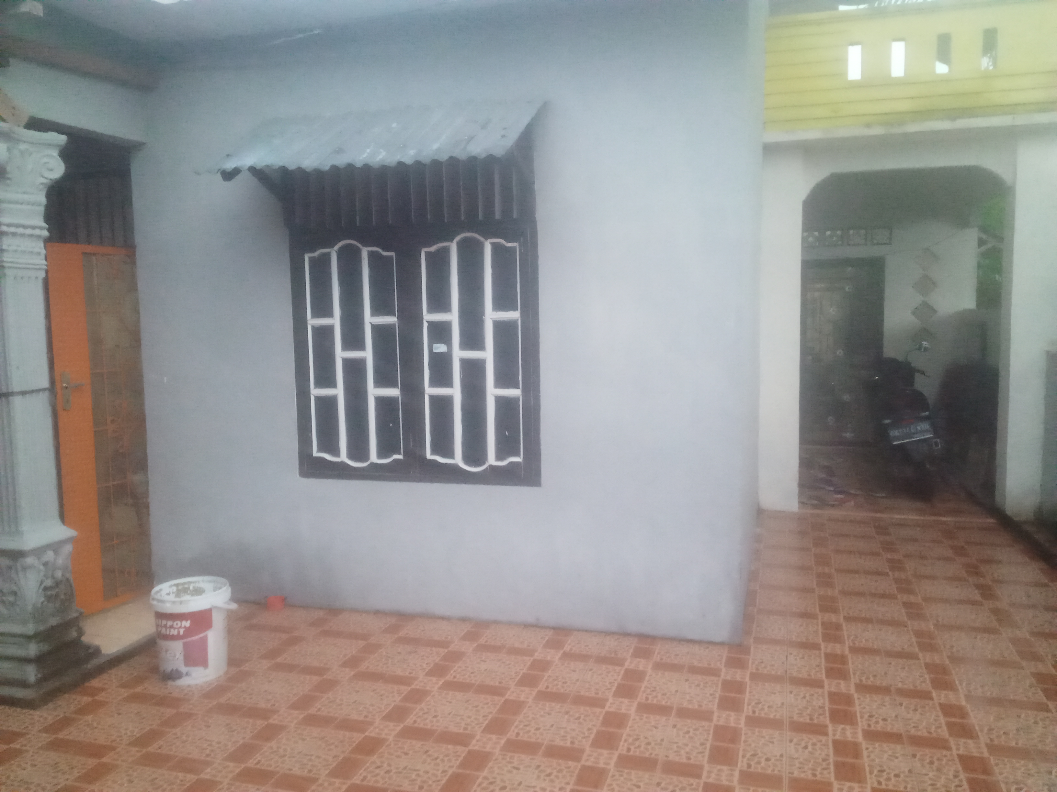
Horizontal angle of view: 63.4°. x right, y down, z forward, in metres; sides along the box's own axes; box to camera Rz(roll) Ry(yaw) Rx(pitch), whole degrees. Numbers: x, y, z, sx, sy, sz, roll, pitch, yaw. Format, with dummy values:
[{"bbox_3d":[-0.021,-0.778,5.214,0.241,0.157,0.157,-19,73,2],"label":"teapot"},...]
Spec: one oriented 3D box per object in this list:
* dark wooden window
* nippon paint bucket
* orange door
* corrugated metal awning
[{"bbox_3d":[-0.573,-0.411,4.153,1.290,1.665,0.120,1,5,15],"label":"dark wooden window"},{"bbox_3d":[-1.419,0.989,3.618,0.315,0.367,0.315,-1,5,0],"label":"nippon paint bucket"},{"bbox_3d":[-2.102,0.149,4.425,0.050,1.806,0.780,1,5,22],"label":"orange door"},{"bbox_3d":[-0.688,-1.134,3.747,1.420,0.390,0.670,1,5,15],"label":"corrugated metal awning"}]

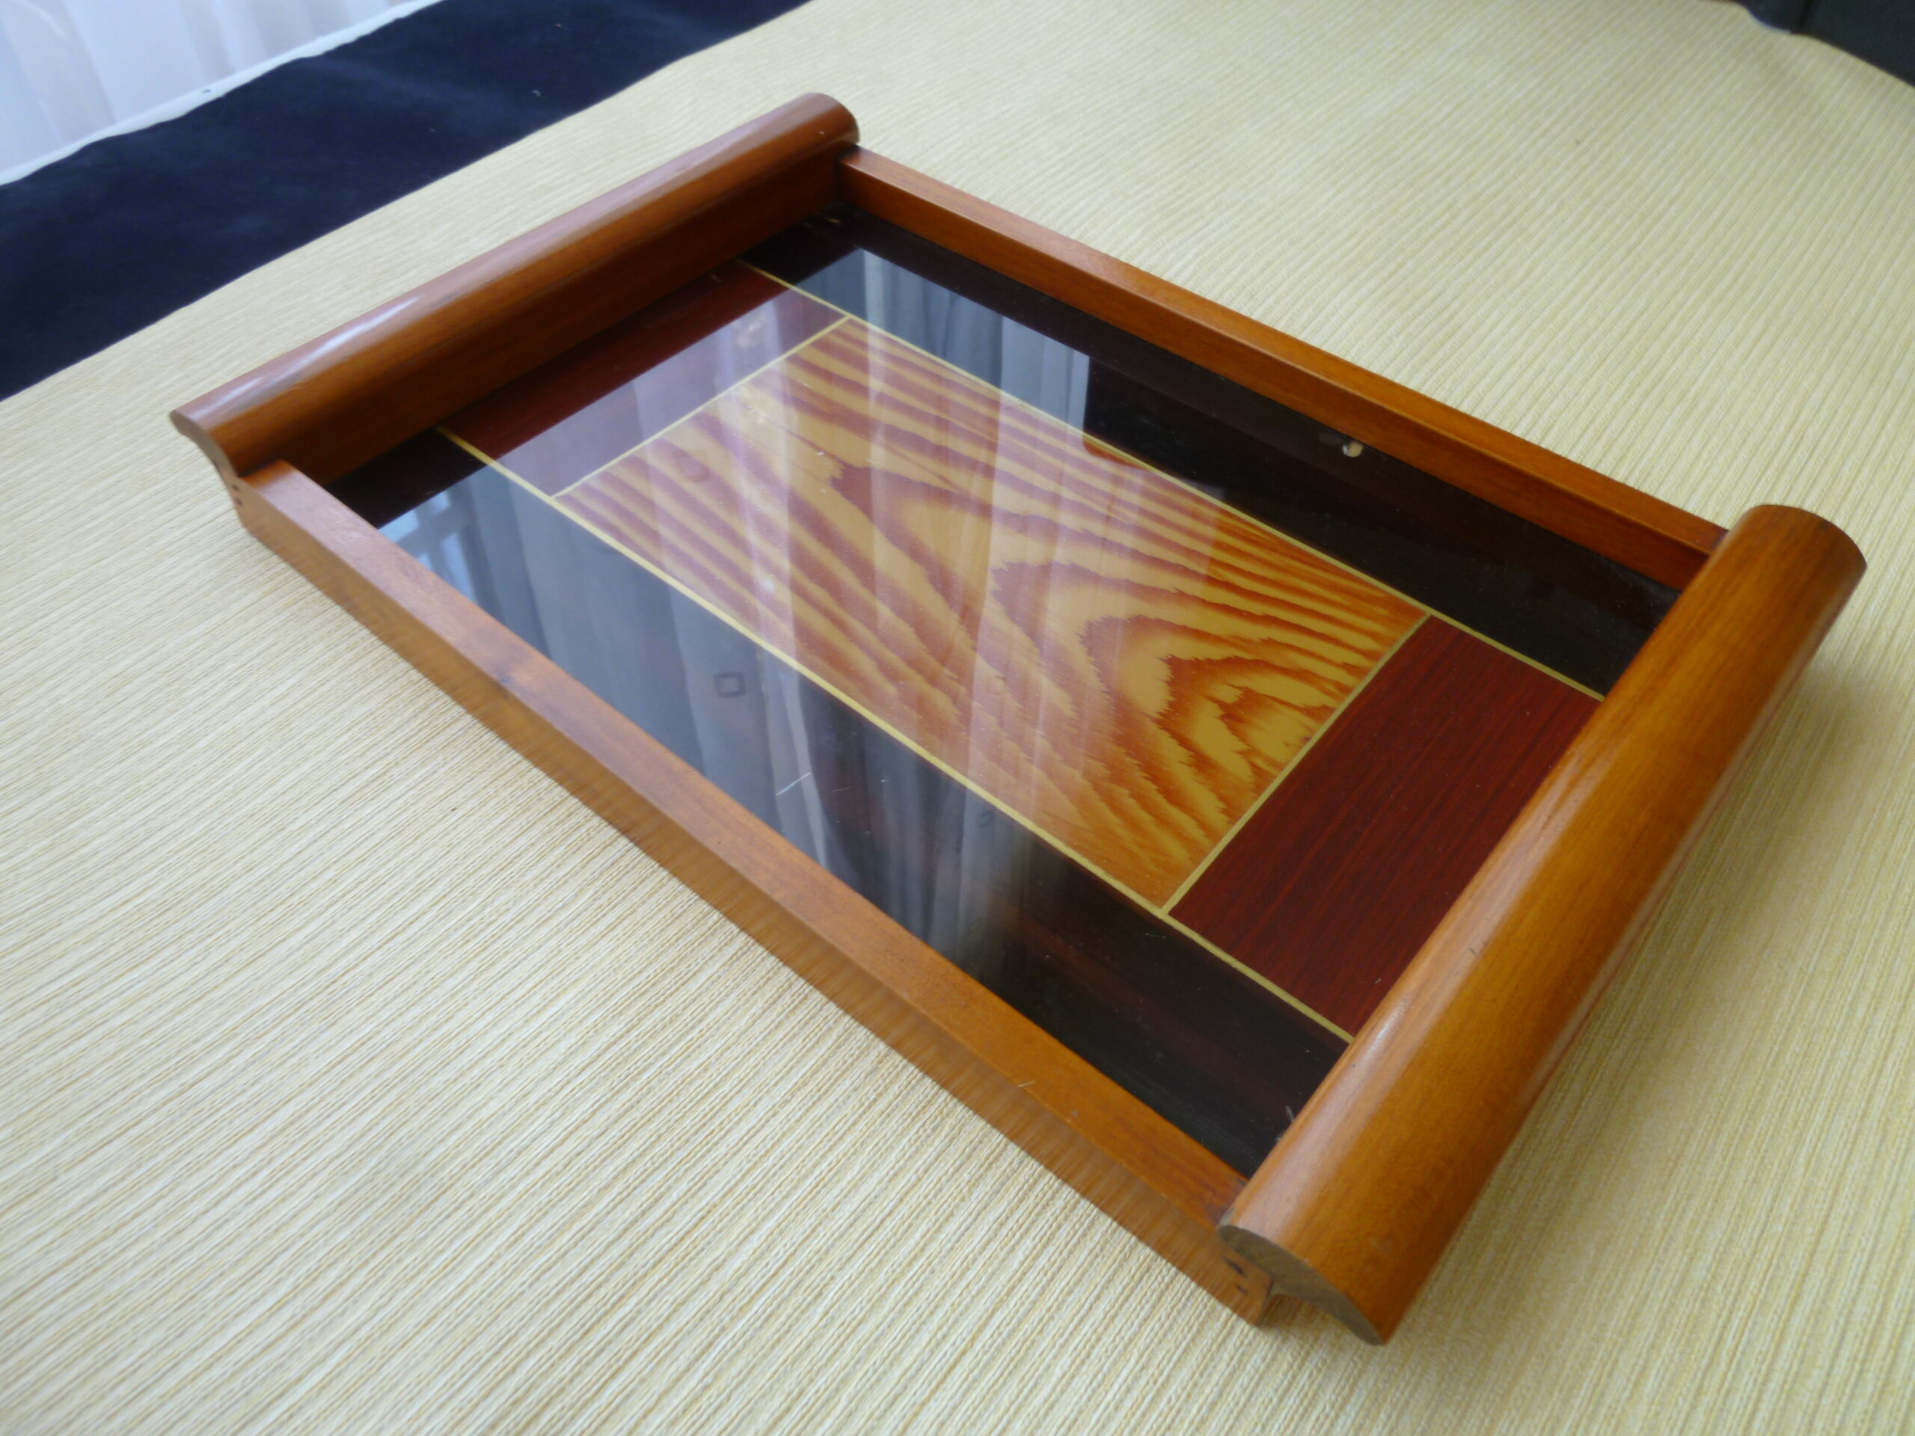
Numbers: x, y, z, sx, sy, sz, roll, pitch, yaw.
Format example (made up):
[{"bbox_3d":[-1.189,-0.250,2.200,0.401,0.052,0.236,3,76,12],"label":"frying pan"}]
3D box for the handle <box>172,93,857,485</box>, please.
[{"bbox_3d":[-0.148,-0.172,0.517,0.036,0.022,0.291,33,56,25],"label":"handle"}]

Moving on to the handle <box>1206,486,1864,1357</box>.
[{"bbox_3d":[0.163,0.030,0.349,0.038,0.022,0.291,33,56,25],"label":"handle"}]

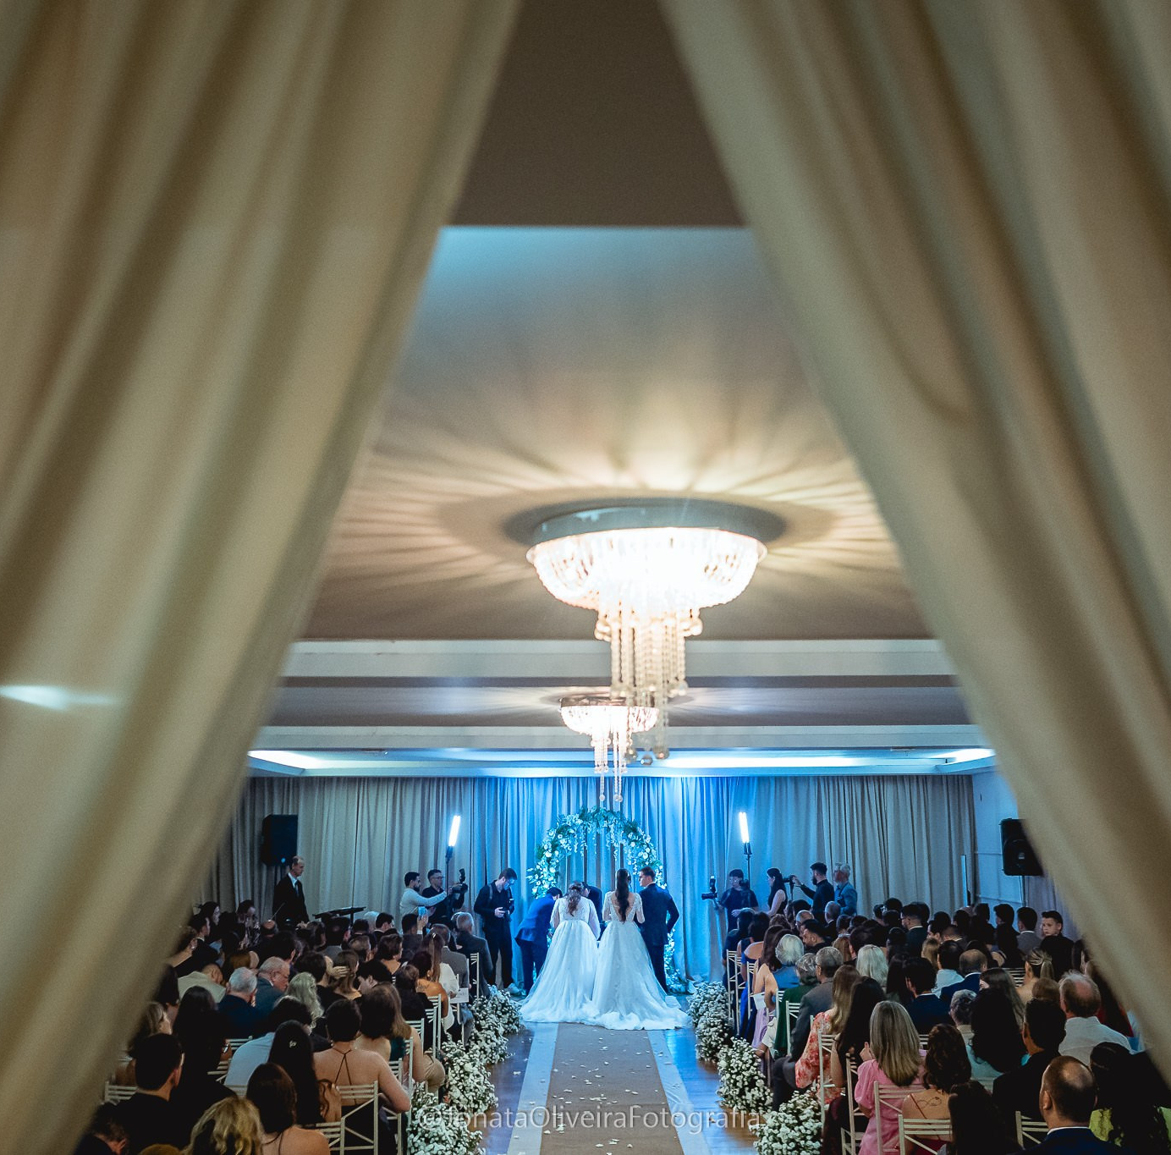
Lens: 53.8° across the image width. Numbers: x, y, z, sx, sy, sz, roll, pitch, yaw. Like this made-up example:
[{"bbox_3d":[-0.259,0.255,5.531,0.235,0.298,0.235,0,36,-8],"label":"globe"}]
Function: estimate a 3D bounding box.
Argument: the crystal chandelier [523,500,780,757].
[{"bbox_3d":[0.203,0.210,3.687,0.770,0.765,0.770,0,-12,0],"label":"crystal chandelier"}]

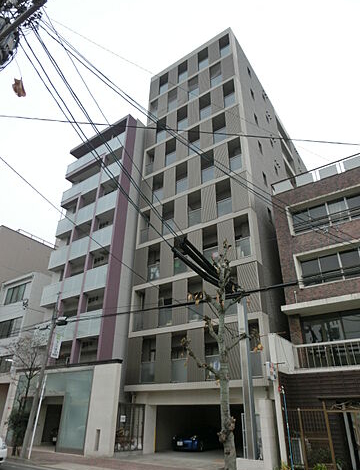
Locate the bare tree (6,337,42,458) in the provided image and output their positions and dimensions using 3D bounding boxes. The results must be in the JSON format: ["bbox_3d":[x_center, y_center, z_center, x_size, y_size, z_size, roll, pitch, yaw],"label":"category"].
[{"bbox_3d":[-7.884,7.971,16.899,1.650,5.433,1.550,-18,-34,31],"label":"bare tree"}]

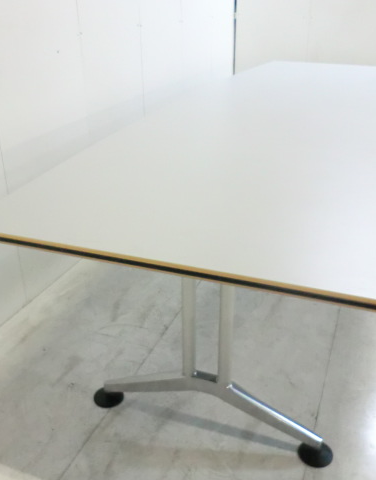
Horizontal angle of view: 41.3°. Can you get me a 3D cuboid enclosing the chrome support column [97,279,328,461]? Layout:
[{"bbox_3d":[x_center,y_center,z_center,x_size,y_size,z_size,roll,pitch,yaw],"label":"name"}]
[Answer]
[{"bbox_3d":[0.046,0.244,1.347,0.740,0.692,0.100,9,27,19],"label":"chrome support column"}]

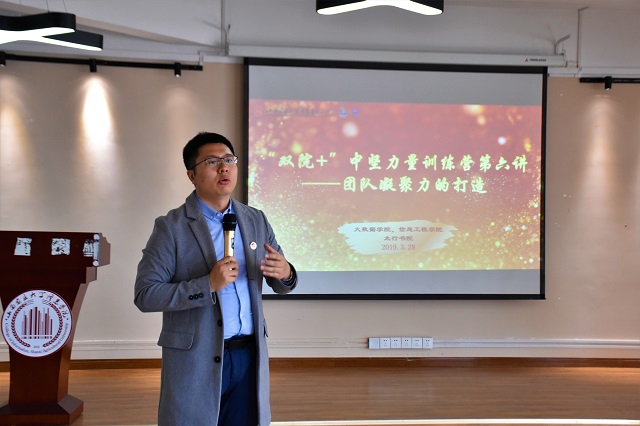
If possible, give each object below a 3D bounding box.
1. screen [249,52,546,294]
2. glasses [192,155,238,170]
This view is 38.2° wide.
[{"bbox_3d":[0.622,-0.253,7.360,2.450,1.885,0.040,1,0,-8],"label":"screen"},{"bbox_3d":[-0.386,-0.165,3.330,0.140,0.045,0.140,-4,-13,-39],"label":"glasses"}]

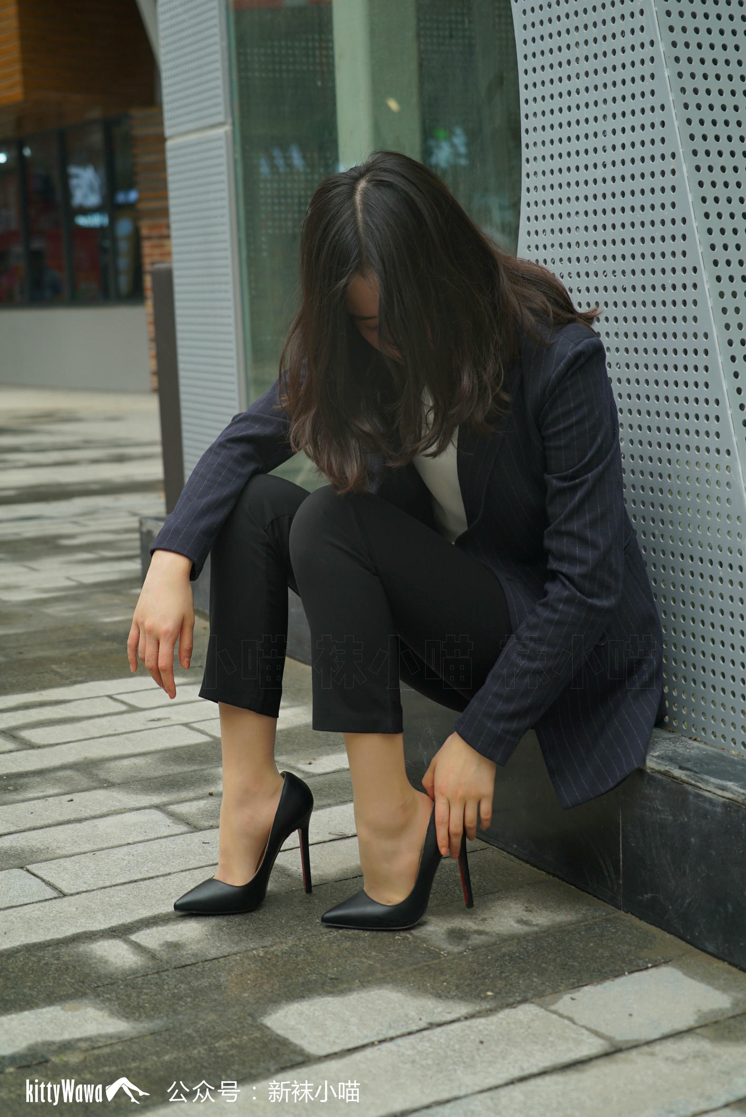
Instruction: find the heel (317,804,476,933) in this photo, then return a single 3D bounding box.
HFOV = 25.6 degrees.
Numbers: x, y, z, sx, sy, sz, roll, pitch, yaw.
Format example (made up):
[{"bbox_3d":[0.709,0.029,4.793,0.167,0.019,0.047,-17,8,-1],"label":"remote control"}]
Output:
[{"bbox_3d":[0.032,0.389,2.139,0.207,0.163,0.075,-4,9,-15],"label":"heel"}]

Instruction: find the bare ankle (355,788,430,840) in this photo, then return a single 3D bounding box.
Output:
[{"bbox_3d":[0.025,0.330,2.129,0.082,0.062,0.066,-4,9,-15],"label":"bare ankle"}]

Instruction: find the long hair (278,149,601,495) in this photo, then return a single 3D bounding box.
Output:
[{"bbox_3d":[0.081,-0.300,2.070,0.300,0.420,0.310,3,10,30],"label":"long hair"}]

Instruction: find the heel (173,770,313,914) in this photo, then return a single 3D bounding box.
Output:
[{"bbox_3d":[-0.175,0.383,2.203,0.194,0.168,0.075,-5,9,-23],"label":"heel"}]

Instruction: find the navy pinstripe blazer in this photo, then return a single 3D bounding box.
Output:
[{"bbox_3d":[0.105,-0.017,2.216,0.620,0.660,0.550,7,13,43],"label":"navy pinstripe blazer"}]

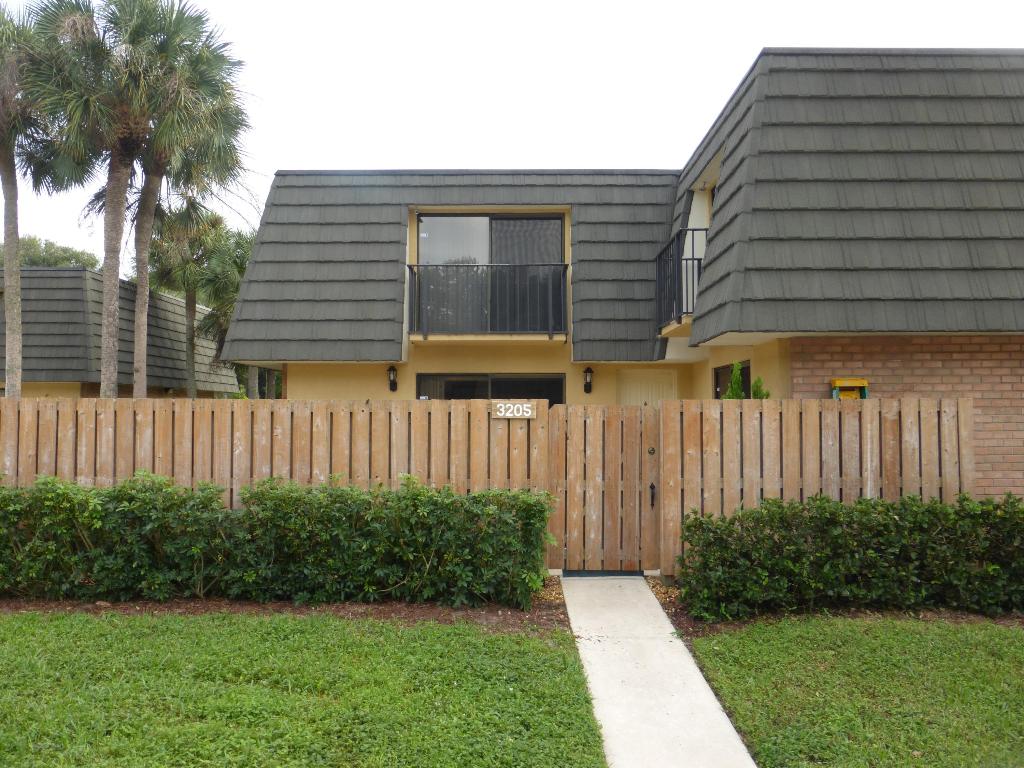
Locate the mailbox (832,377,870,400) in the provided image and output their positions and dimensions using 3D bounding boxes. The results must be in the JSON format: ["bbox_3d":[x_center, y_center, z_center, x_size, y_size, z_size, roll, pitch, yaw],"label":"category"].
[{"bbox_3d":[3.519,0.118,7.334,0.360,0.360,0.170,0,-2,1],"label":"mailbox"}]

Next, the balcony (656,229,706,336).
[{"bbox_3d":[2.430,-1.320,9.551,0.700,1.120,1.600,0,-2,1],"label":"balcony"}]

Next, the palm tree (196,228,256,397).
[{"bbox_3d":[-8.667,-1.271,22.656,2.725,7.431,2.725,0,-2,1],"label":"palm tree"}]

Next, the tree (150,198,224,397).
[{"bbox_3d":[-10.192,-1.692,22.488,2.575,8.259,2.575,0,-2,1],"label":"tree"}]

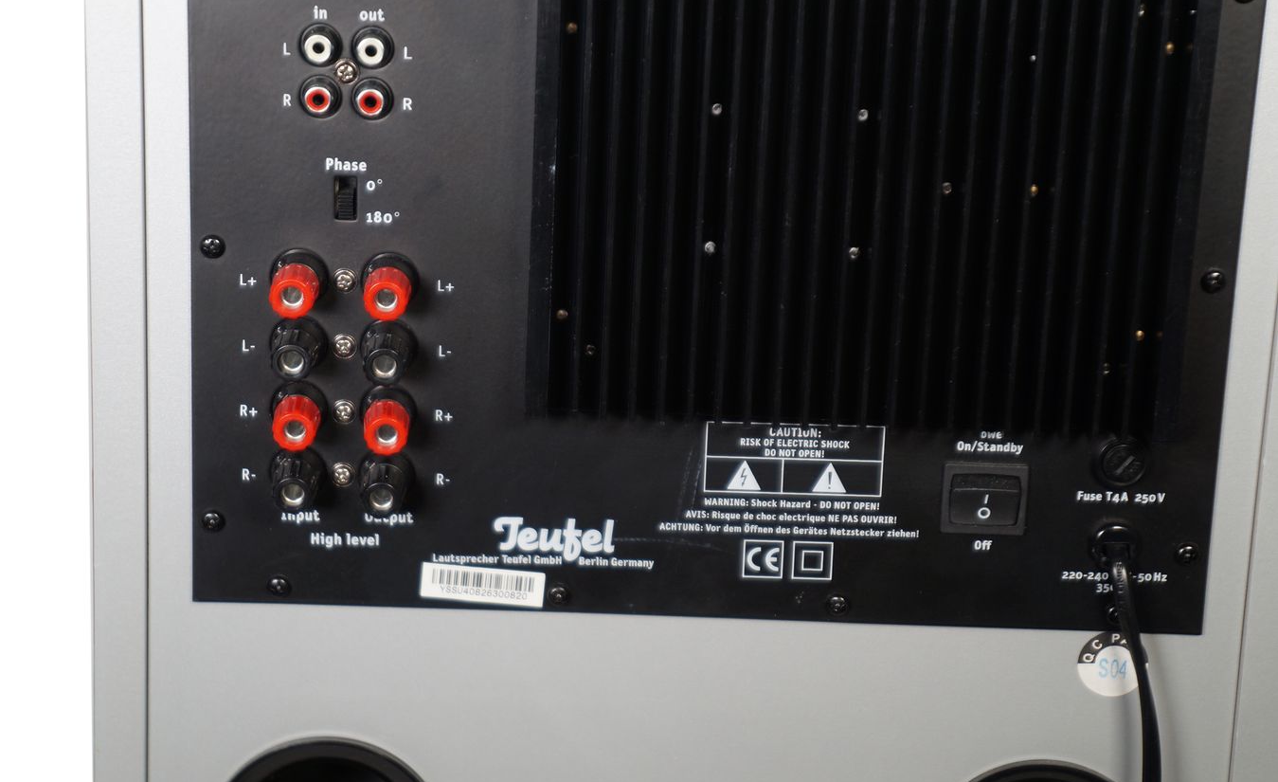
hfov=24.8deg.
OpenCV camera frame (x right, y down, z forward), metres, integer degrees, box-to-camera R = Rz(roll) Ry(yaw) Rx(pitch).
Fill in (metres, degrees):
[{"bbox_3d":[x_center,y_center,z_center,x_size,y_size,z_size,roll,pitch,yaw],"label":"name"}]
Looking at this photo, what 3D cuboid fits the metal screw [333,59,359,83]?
[{"bbox_3d":[-0.082,-0.090,0.818,0.007,0.007,0.003,2,16,-1],"label":"metal screw"}]

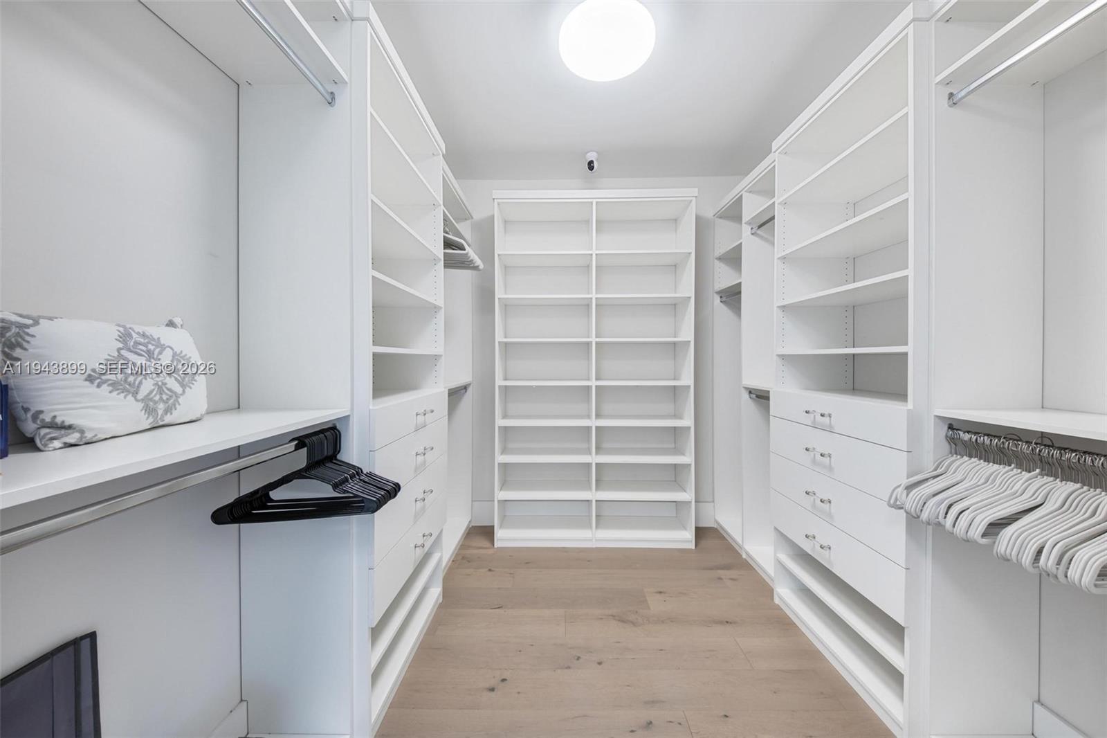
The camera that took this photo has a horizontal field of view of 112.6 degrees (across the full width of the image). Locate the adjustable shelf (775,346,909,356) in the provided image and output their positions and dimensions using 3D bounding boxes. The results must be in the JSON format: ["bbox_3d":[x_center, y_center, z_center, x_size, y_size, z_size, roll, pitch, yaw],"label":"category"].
[{"bbox_3d":[1.396,-0.075,1.606,0.390,0.019,0.734,0,1,1],"label":"adjustable shelf"}]

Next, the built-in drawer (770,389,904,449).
[{"bbox_3d":[1.359,0.193,1.598,0.402,0.141,0.764,0,1,1],"label":"built-in drawer"}]

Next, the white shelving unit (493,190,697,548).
[{"bbox_3d":[0.293,0.012,2.737,1.410,2.497,0.342,0,1,1],"label":"white shelving unit"}]

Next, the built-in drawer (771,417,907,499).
[{"bbox_3d":[1.359,0.359,1.601,0.402,0.192,0.764,0,1,1],"label":"built-in drawer"}]

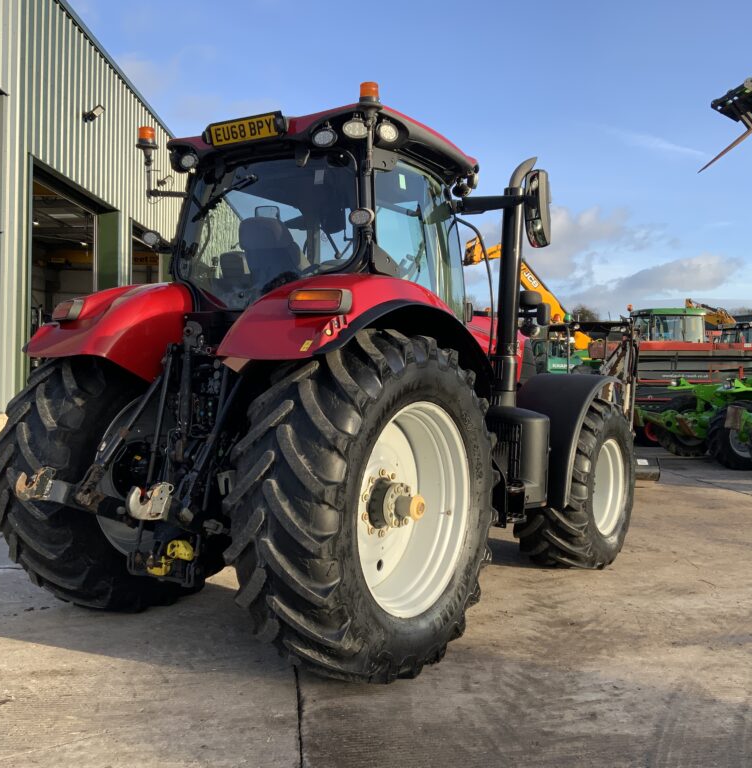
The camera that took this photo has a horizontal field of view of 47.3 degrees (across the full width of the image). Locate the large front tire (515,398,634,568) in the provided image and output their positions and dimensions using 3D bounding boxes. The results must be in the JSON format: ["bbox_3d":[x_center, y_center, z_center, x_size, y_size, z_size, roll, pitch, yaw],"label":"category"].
[{"bbox_3d":[1.672,0.813,7.072,0.530,1.380,1.410,2,2,35],"label":"large front tire"}]

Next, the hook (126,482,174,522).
[{"bbox_3d":[-1.051,0.550,4.000,0.075,0.165,0.235,2,2,28],"label":"hook"}]

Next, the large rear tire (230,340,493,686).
[{"bbox_3d":[0.005,0.620,4.633,0.620,1.820,1.880,2,2,34],"label":"large rear tire"}]

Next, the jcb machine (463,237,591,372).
[{"bbox_3d":[4.088,-1.380,23.000,4.200,5.000,2.300,1,1,-13],"label":"jcb machine"}]

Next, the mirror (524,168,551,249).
[{"bbox_3d":[1.032,-1.119,5.480,0.085,0.480,0.190,-3,0,-26],"label":"mirror"}]

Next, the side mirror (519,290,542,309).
[{"bbox_3d":[1.391,-0.768,7.750,0.210,0.150,0.120,2,2,35],"label":"side mirror"}]

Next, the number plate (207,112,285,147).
[{"bbox_3d":[-0.780,-1.493,5.063,0.530,0.118,0.030,2,16,35],"label":"number plate"}]

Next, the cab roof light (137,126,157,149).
[{"bbox_3d":[-1.488,-1.603,5.580,0.115,0.118,0.115,1,1,0],"label":"cab roof light"}]

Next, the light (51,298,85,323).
[{"bbox_3d":[-1.885,-0.450,5.250,0.100,0.125,0.270,0,2,-42],"label":"light"}]

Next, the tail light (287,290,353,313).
[{"bbox_3d":[-0.269,-0.396,4.158,0.285,0.113,0.100,1,2,24],"label":"tail light"}]

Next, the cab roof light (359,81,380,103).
[{"bbox_3d":[-0.034,-1.568,4.630,0.112,0.112,0.112,1,1,0],"label":"cab roof light"}]

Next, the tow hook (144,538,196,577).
[{"bbox_3d":[-1.127,0.952,4.680,0.170,0.200,0.240,2,2,35],"label":"tow hook"}]

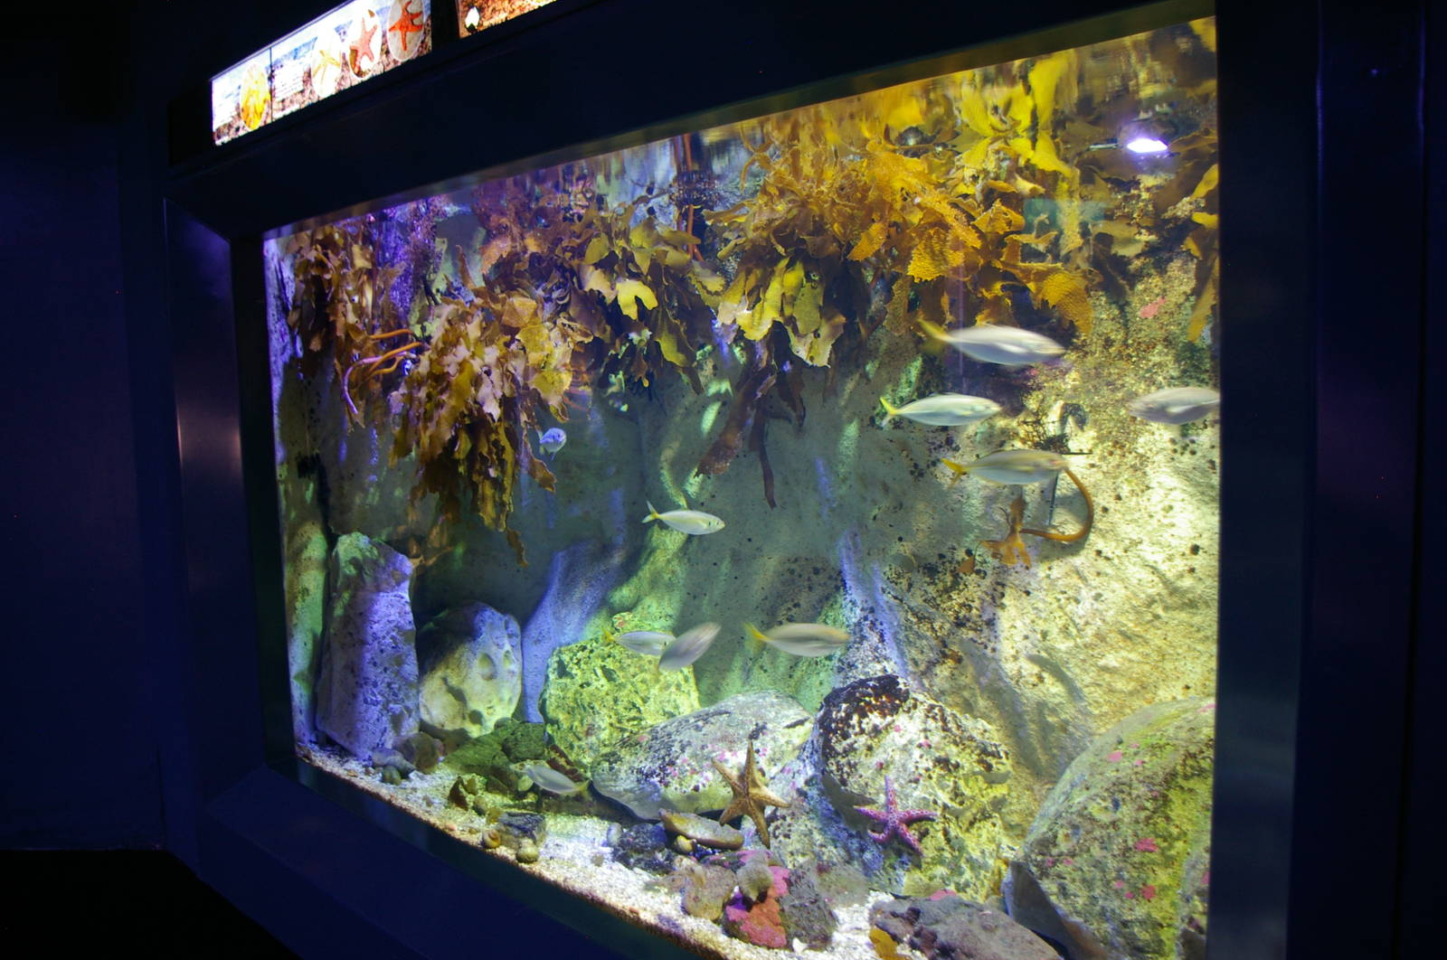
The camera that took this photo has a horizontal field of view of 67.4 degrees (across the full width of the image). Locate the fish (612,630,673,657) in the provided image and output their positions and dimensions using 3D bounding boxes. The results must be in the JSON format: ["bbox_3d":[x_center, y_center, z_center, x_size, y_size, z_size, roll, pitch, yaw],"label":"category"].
[{"bbox_3d":[-0.194,0.406,2.720,0.195,0.060,0.030,1,6,28],"label":"fish"}]

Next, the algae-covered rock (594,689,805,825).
[{"bbox_3d":[-0.059,0.700,2.780,0.558,0.270,0.390,-1,5,-1],"label":"algae-covered rock"}]

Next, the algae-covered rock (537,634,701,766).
[{"bbox_3d":[-0.296,0.651,3.150,0.456,0.377,0.388,-2,5,-6],"label":"algae-covered rock"}]

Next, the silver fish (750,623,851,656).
[{"bbox_3d":[0.151,0.316,2.150,0.225,0.064,0.033,-6,2,28],"label":"silver fish"}]

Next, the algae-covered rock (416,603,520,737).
[{"bbox_3d":[-0.799,0.599,3.420,0.313,0.402,0.297,-3,5,-14],"label":"algae-covered rock"}]

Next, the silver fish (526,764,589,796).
[{"bbox_3d":[-0.410,0.729,2.650,0.205,0.054,0.030,10,11,31],"label":"silver fish"}]

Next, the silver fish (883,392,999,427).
[{"bbox_3d":[0.431,-0.139,2.150,0.245,0.067,0.033,0,5,28],"label":"silver fish"}]

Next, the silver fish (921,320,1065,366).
[{"bbox_3d":[0.437,-0.223,1.750,0.237,0.066,0.034,10,10,25],"label":"silver fish"}]

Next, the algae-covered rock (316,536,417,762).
[{"bbox_3d":[-1.087,0.504,3.300,0.293,0.682,0.230,4,7,44],"label":"algae-covered rock"}]

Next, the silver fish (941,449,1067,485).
[{"bbox_3d":[0.533,-0.026,2.050,0.238,0.063,0.033,-3,4,28],"label":"silver fish"}]

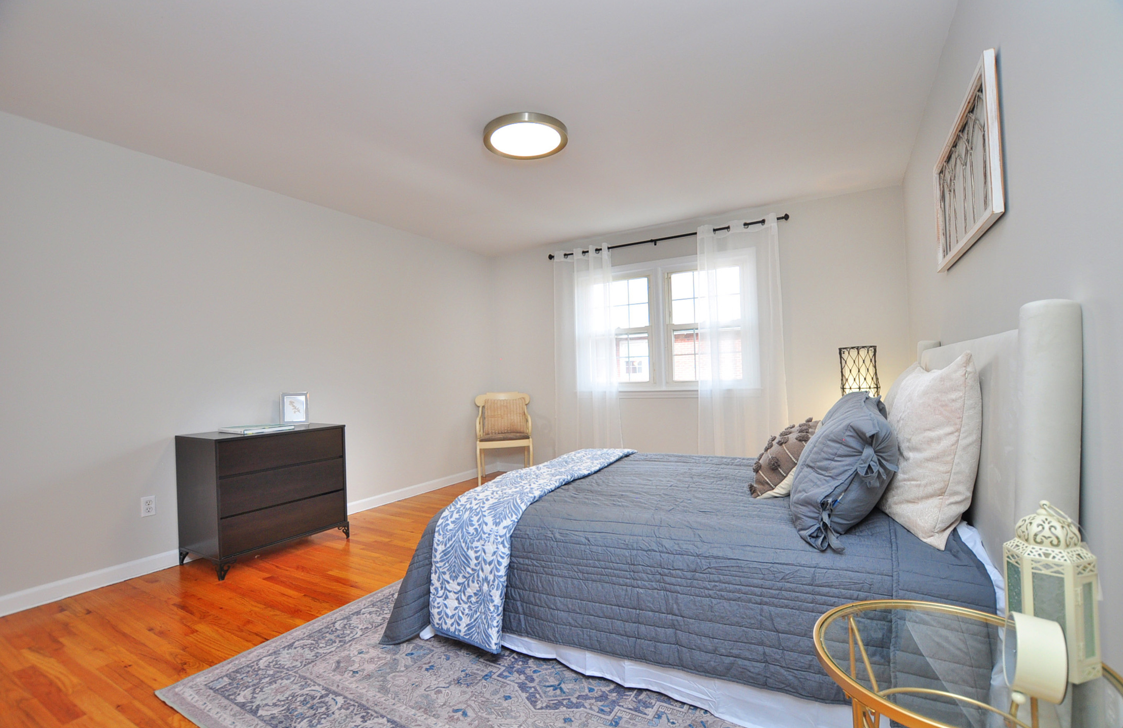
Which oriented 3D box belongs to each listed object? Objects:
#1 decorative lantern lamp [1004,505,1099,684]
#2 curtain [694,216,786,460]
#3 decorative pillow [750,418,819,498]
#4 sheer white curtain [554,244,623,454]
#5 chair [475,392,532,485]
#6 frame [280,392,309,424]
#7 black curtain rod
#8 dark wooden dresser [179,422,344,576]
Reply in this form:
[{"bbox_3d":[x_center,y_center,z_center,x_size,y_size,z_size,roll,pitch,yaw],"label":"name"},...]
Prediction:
[{"bbox_3d":[0.825,0.367,0.788,0.118,0.273,0.104,-3,-2,41],"label":"decorative lantern lamp"},{"bbox_3d":[1.492,-0.077,3.938,0.720,2.260,0.100,-2,-1,29],"label":"curtain"},{"bbox_3d":[1.031,0.389,2.113,0.160,0.425,0.450,40,20,26],"label":"decorative pillow"},{"bbox_3d":[0.233,-0.028,4.647,0.750,2.260,0.100,-2,-1,29],"label":"sheer white curtain"},{"bbox_3d":[-0.592,0.759,4.820,0.580,0.900,0.540,-1,-1,-10],"label":"chair"},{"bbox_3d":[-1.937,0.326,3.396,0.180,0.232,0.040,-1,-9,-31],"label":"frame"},{"bbox_3d":[0.857,-1.142,4.325,2.249,0.055,0.080,-2,-1,29],"label":"black curtain rod"},{"bbox_3d":[-1.901,0.819,3.024,0.480,0.776,0.790,-2,-1,32],"label":"dark wooden dresser"}]

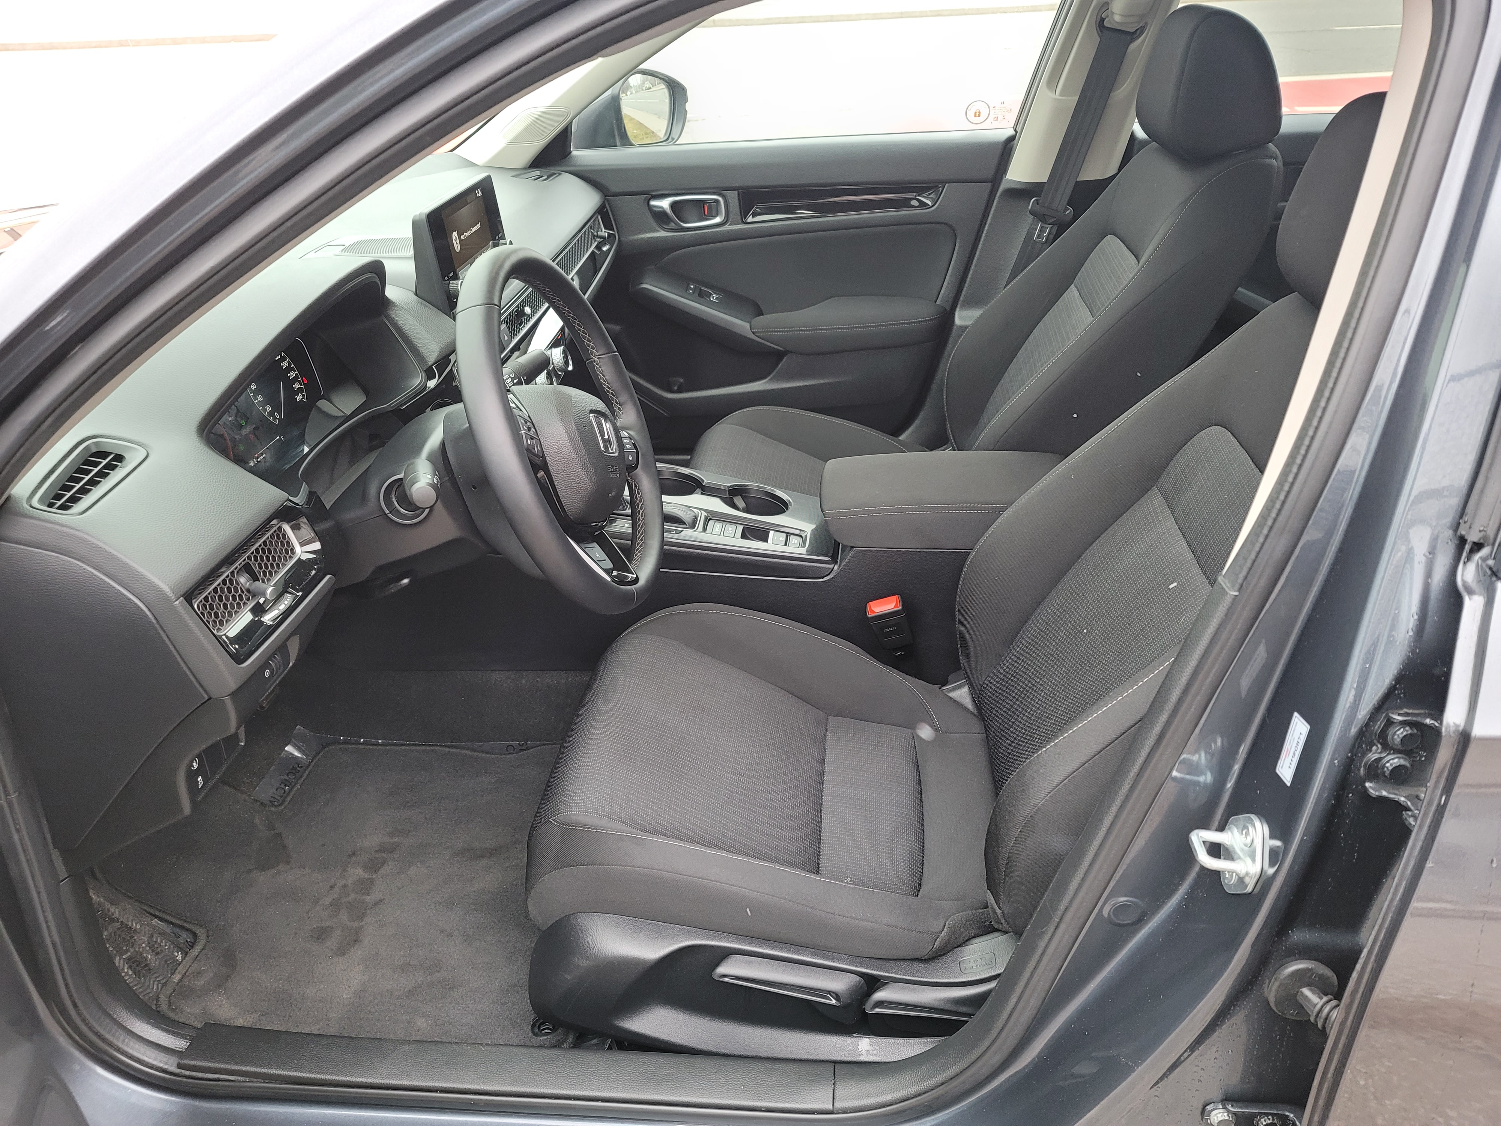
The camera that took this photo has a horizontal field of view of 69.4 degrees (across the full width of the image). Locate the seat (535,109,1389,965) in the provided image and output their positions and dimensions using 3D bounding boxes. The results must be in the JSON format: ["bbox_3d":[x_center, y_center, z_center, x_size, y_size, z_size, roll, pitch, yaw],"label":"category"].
[{"bbox_3d":[0.210,-0.047,1.060,0.880,0.830,0.530,1,28,6],"label":"seat"}]

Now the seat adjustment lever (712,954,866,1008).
[{"bbox_3d":[0.034,0.375,0.973,0.135,0.025,0.030,9,29,2],"label":"seat adjustment lever"}]

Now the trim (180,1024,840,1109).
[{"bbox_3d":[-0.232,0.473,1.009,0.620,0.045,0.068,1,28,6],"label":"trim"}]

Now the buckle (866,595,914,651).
[{"bbox_3d":[0.180,0.081,1.414,0.044,0.074,0.026,-12,26,13],"label":"buckle"}]

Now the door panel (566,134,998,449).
[{"bbox_3d":[0.021,-0.480,2.049,0.900,0.610,0.130,1,28,6],"label":"door panel"}]

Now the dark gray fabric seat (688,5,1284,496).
[{"bbox_3d":[0.286,-0.389,1.689,0.880,0.830,0.530,1,28,6],"label":"dark gray fabric seat"}]

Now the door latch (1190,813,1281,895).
[{"bbox_3d":[0.314,0.190,0.713,0.041,0.058,0.038,1,28,6],"label":"door latch"}]

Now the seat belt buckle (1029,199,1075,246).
[{"bbox_3d":[0.523,-0.597,1.891,0.068,0.076,0.020,14,38,-1],"label":"seat belt buckle"}]

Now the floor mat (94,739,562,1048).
[{"bbox_3d":[-0.476,0.385,1.406,0.700,0.060,0.500,1,28,6],"label":"floor mat"}]

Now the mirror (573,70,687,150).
[{"bbox_3d":[-0.227,-0.883,2.128,0.180,0.160,0.225,6,30,16],"label":"mirror"}]

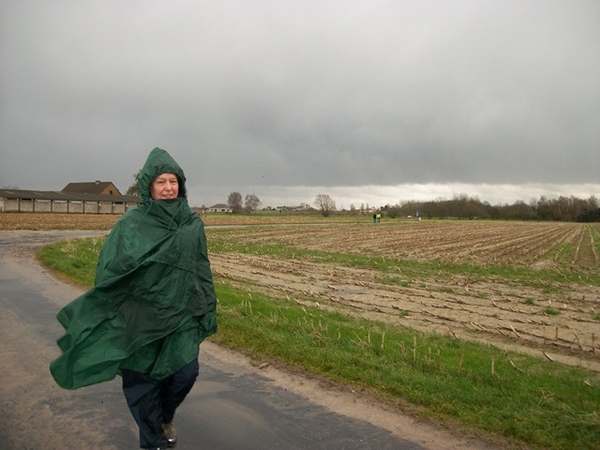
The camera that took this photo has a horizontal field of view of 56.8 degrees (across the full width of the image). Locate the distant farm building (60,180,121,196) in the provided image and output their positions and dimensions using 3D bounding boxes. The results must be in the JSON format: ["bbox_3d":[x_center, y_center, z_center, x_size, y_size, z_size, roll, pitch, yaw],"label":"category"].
[{"bbox_3d":[-50.744,-6.863,135.000,14.000,7.600,9.500,2,1,22],"label":"distant farm building"}]

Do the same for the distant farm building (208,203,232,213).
[{"bbox_3d":[-44.429,-9.445,310.000,14.500,5.000,10.000,1,1,-14],"label":"distant farm building"}]

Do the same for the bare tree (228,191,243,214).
[{"bbox_3d":[-30.814,-10.654,265.000,6.800,10.200,6.600,1,1,0],"label":"bare tree"}]

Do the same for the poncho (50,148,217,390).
[{"bbox_3d":[-0.919,0.236,3.080,0.860,1.270,0.580,1,1,-16],"label":"poncho"}]

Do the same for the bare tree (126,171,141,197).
[{"bbox_3d":[-36.443,-8.437,130.000,8.000,10.800,8.000,1,1,0],"label":"bare tree"}]

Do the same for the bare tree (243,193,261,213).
[{"bbox_3d":[-22.454,-10.319,265.000,7.800,9.400,7.500,1,1,0],"label":"bare tree"}]

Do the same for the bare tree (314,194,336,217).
[{"bbox_3d":[7.585,-5.681,165.000,6.800,6.600,6.500,1,1,0],"label":"bare tree"}]

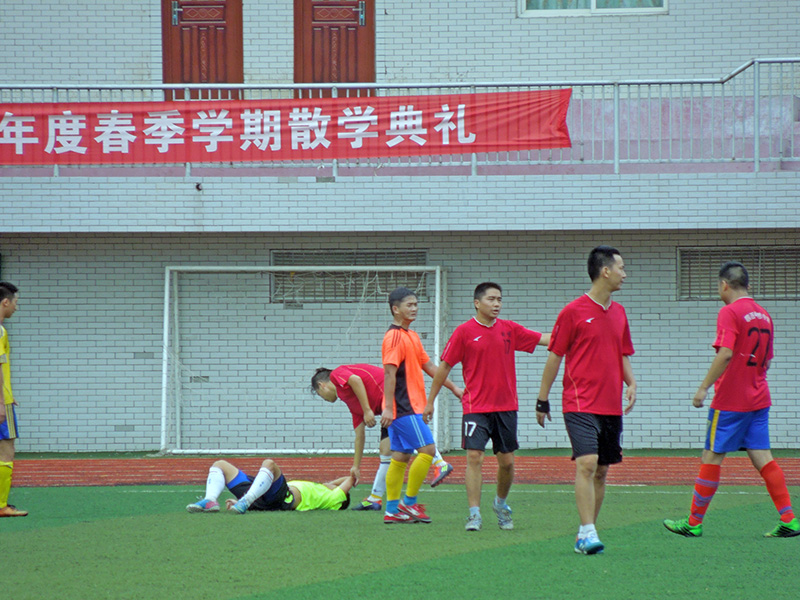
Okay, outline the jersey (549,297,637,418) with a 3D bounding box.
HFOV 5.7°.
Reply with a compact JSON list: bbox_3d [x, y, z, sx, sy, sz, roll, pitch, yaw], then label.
[{"bbox_3d":[1.096,0.318,46.300,0.480,0.700,0.290,0,0,-27],"label":"jersey"}]

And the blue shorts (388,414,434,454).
[{"bbox_3d":[0.080,0.911,56.500,0.330,0.370,0.360,0,0,10],"label":"blue shorts"}]

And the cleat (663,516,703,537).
[{"bbox_3d":[1.725,1.383,49.400,0.275,0.120,0.100,12,0,18],"label":"cleat"}]

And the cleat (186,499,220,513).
[{"bbox_3d":[-1.465,1.532,60.300,0.275,0.105,0.100,0,0,-20],"label":"cleat"}]

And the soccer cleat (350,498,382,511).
[{"bbox_3d":[-0.253,1.542,61.000,0.275,0.105,0.100,0,0,-12],"label":"soccer cleat"}]

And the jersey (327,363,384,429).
[{"bbox_3d":[-0.265,0.719,60.300,0.620,0.320,0.460,6,-20,-9],"label":"jersey"}]

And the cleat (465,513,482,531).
[{"bbox_3d":[0.489,1.473,53.800,0.105,0.115,0.280,0,0,8],"label":"cleat"}]

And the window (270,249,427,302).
[{"bbox_3d":[-0.551,-0.259,89.200,1.760,0.580,0.120,0,0,0],"label":"window"}]

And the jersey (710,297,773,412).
[{"bbox_3d":[2.090,0.334,49.500,0.460,0.710,0.290,0,0,-37],"label":"jersey"}]

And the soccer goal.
[{"bbox_3d":[-1.057,0.646,88.600,3.050,2.050,1.200,0,0,6],"label":"soccer goal"}]

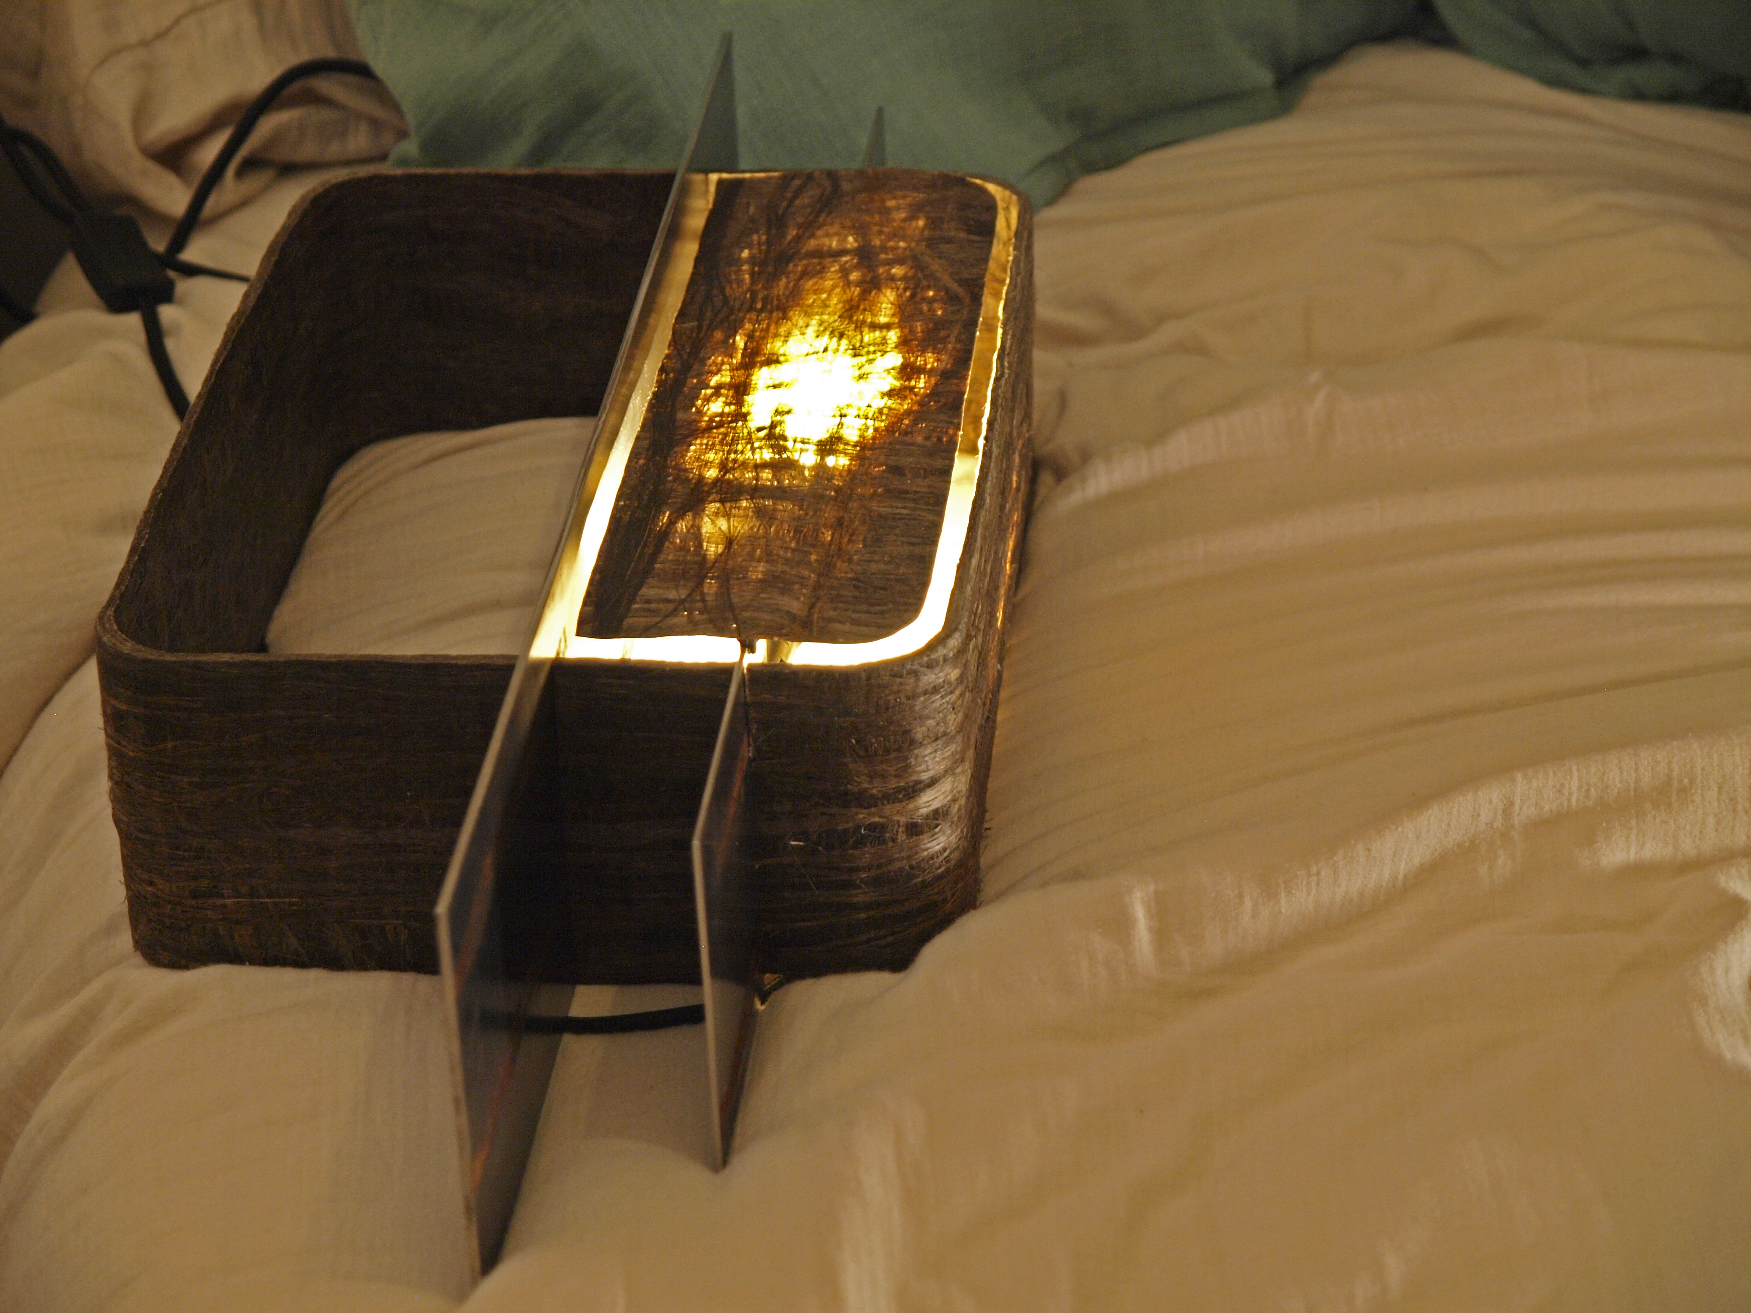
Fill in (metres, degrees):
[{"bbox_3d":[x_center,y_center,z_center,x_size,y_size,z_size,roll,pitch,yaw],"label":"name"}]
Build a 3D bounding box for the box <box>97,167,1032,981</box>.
[{"bbox_3d":[-0.102,-0.042,2.060,0.301,0.125,0.418,1,28,6],"label":"box"}]

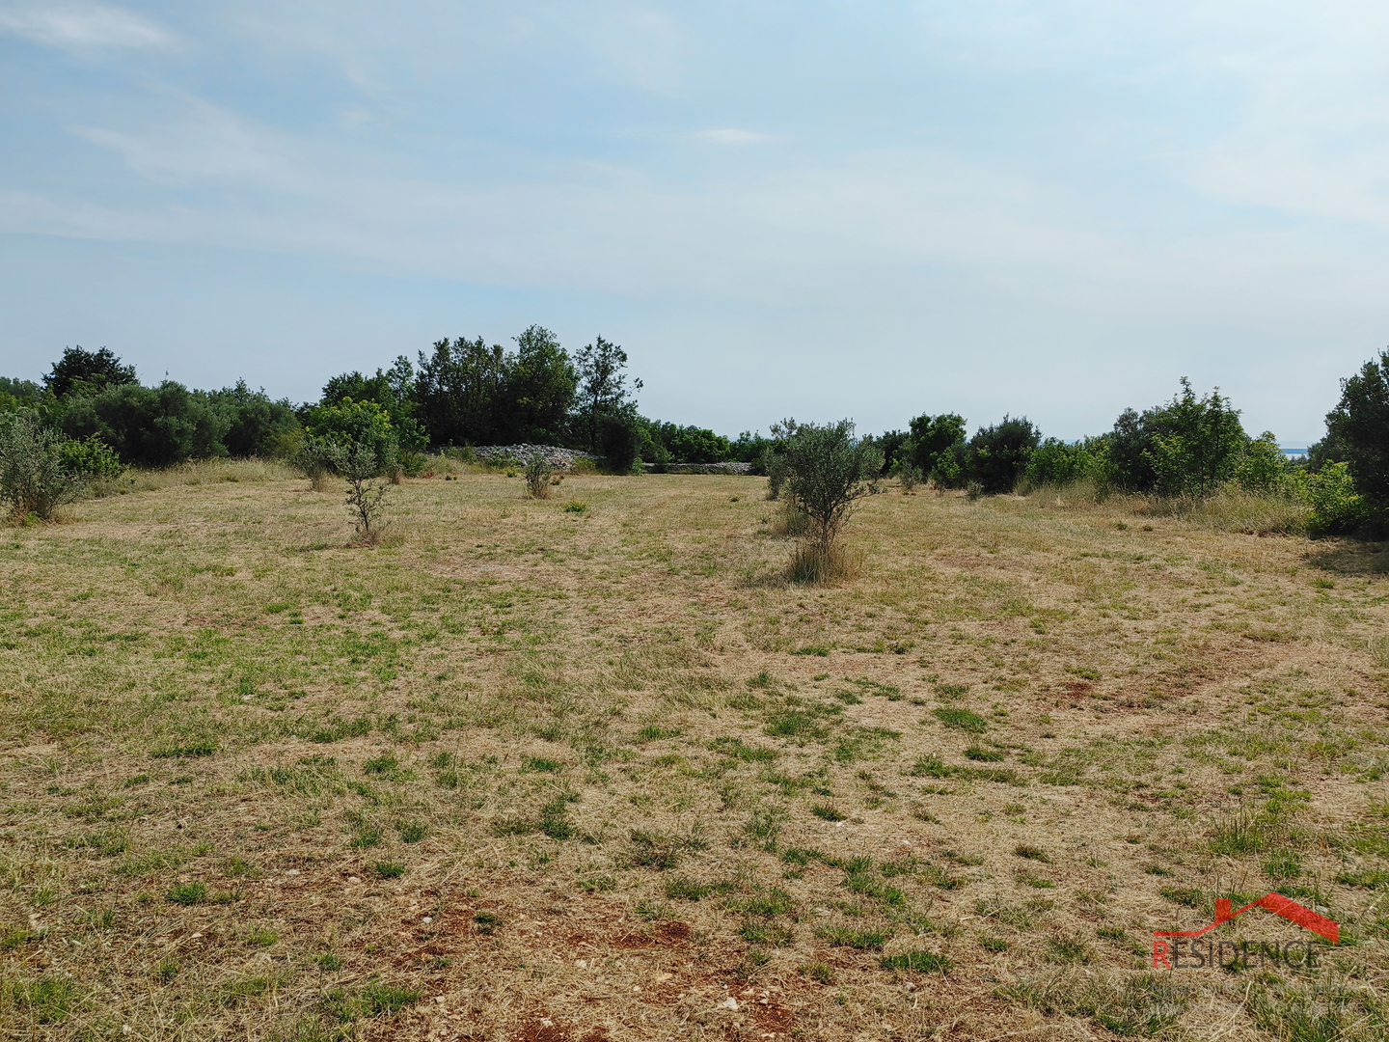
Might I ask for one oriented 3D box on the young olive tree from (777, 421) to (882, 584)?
[{"bbox_3d":[1.509,-0.238,12.200,1.220,1.830,1.180,0,5,0],"label":"young olive tree"}]

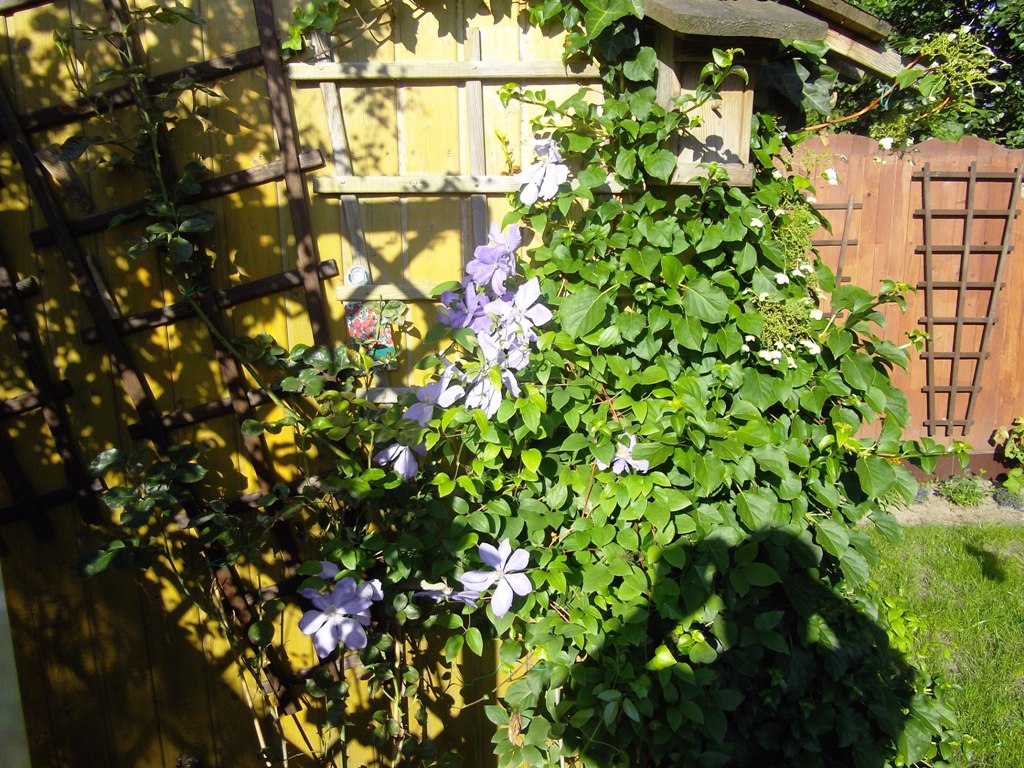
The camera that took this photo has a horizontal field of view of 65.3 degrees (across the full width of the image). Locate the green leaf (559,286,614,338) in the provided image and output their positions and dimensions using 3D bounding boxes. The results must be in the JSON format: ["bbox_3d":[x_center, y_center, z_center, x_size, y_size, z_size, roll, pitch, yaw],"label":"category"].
[{"bbox_3d":[0.129,-0.123,1.380,0.097,0.092,0.022,2,-7,10],"label":"green leaf"}]

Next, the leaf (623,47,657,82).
[{"bbox_3d":[0.220,-0.552,1.380,0.059,0.068,0.020,3,-2,13],"label":"leaf"}]

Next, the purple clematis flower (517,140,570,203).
[{"bbox_3d":[0.052,-0.354,1.330,0.094,0.112,0.055,2,-19,9],"label":"purple clematis flower"}]

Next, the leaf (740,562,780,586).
[{"bbox_3d":[0.442,0.339,1.420,0.071,0.020,0.054,4,59,18],"label":"leaf"}]

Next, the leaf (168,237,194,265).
[{"bbox_3d":[-0.534,-0.216,1.290,0.042,0.045,0.015,-2,-5,-6],"label":"leaf"}]

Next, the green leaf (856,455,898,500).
[{"bbox_3d":[0.637,0.162,1.400,0.076,0.077,0.022,11,2,39],"label":"green leaf"}]

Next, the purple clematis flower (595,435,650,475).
[{"bbox_3d":[0.198,0.125,1.420,0.096,0.082,0.045,2,-12,8],"label":"purple clematis flower"}]

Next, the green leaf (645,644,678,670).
[{"bbox_3d":[0.266,0.486,1.420,0.060,0.051,0.022,3,-27,11],"label":"green leaf"}]

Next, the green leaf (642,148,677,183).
[{"bbox_3d":[0.242,-0.358,1.310,0.056,0.057,0.015,-1,-11,-3],"label":"green leaf"}]

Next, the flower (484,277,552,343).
[{"bbox_3d":[0.011,-0.124,1.330,0.113,0.110,0.045,1,-8,6],"label":"flower"}]

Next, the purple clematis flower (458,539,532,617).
[{"bbox_3d":[-0.030,0.351,1.450,0.134,0.145,0.045,-1,-2,-6],"label":"purple clematis flower"}]

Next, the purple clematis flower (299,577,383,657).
[{"bbox_3d":[-0.305,0.405,1.390,0.136,0.139,0.050,-1,-19,-3],"label":"purple clematis flower"}]

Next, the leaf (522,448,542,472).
[{"bbox_3d":[0.035,0.130,1.360,0.034,0.043,0.010,0,-17,0],"label":"leaf"}]

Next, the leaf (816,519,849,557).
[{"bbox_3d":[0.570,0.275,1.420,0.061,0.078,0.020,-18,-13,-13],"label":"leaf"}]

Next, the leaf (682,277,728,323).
[{"bbox_3d":[0.330,-0.144,1.360,0.078,0.081,0.022,3,-7,13],"label":"leaf"}]

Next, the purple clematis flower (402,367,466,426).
[{"bbox_3d":[-0.132,0.020,1.360,0.114,0.104,0.055,5,-12,20],"label":"purple clematis flower"}]

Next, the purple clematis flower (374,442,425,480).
[{"bbox_3d":[-0.196,0.135,1.390,0.100,0.083,0.060,1,-22,6],"label":"purple clematis flower"}]

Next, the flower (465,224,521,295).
[{"bbox_3d":[-0.035,-0.221,1.420,0.100,0.125,0.060,1,3,4],"label":"flower"}]

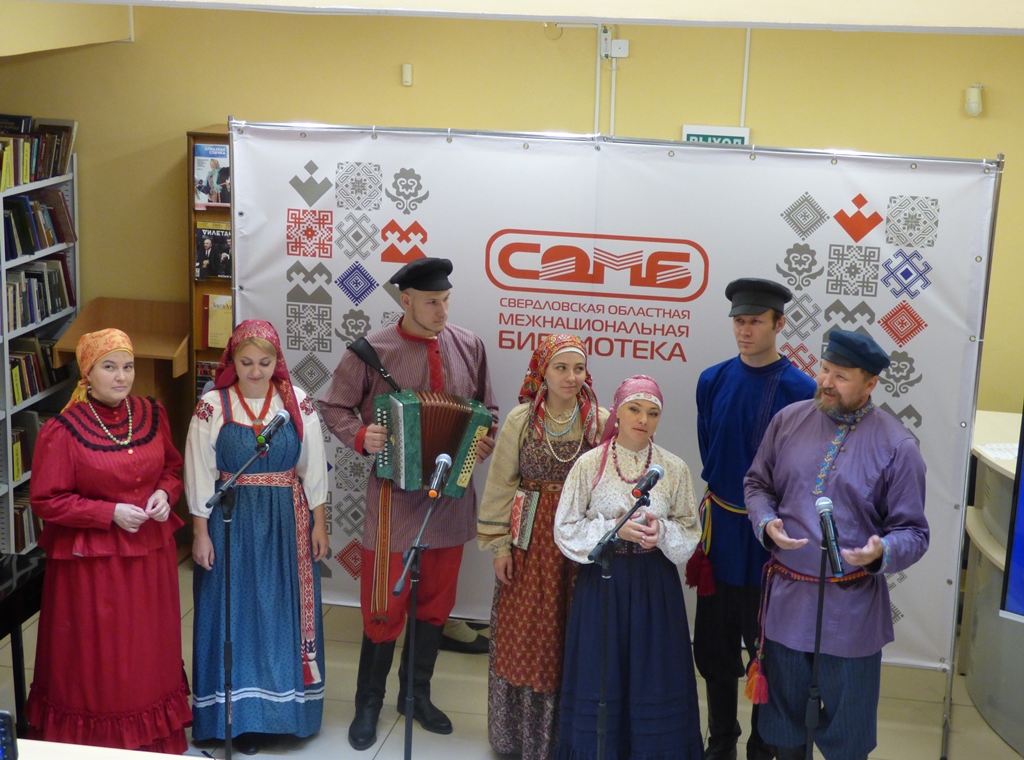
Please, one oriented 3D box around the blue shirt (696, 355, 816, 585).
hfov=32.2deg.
[{"bbox_3d":[0.888,0.327,6.420,0.450,0.830,0.280,4,14,9],"label":"blue shirt"}]

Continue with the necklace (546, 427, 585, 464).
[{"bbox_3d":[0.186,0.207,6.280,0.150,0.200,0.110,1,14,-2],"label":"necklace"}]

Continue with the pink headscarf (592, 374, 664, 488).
[{"bbox_3d":[0.394,0.160,5.925,0.230,0.380,0.260,0,14,-9],"label":"pink headscarf"}]

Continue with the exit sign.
[{"bbox_3d":[0.913,-1.063,7.971,0.305,0.150,0.030,4,14,10],"label":"exit sign"}]

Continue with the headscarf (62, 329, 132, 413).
[{"bbox_3d":[-1.461,-0.034,6.270,0.200,0.280,0.260,-8,17,-34],"label":"headscarf"}]

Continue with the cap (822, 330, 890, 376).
[{"bbox_3d":[1.117,-0.083,5.740,0.245,0.120,0.210,8,18,-44],"label":"cap"}]

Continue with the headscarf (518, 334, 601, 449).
[{"bbox_3d":[0.173,0.018,6.396,0.300,0.380,0.270,-2,14,-16],"label":"headscarf"}]

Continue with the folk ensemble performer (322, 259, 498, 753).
[{"bbox_3d":[-0.404,0.474,6.607,0.670,1.860,0.500,-2,14,-14],"label":"folk ensemble performer"}]

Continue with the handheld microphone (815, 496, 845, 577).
[{"bbox_3d":[0.952,0.467,5.300,0.052,0.250,0.052,-9,-23,2],"label":"handheld microphone"}]

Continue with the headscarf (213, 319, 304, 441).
[{"bbox_3d":[-0.907,0.000,6.350,0.320,0.440,0.280,-1,14,-9],"label":"headscarf"}]

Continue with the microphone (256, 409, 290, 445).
[{"bbox_3d":[-0.806,0.159,6.000,0.050,0.050,0.250,-18,14,17],"label":"microphone"}]

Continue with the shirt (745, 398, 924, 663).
[{"bbox_3d":[1.058,0.494,5.821,0.600,0.850,0.420,6,14,18],"label":"shirt"}]

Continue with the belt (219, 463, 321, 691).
[{"bbox_3d":[-0.896,0.685,6.587,0.380,0.790,0.280,1,14,-3],"label":"belt"}]

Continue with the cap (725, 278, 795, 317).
[{"bbox_3d":[0.874,-0.291,6.270,0.240,0.110,0.270,10,16,29],"label":"cap"}]

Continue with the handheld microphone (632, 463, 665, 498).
[{"bbox_3d":[0.431,0.325,5.620,0.050,0.050,0.250,4,15,19],"label":"handheld microphone"}]

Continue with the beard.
[{"bbox_3d":[1.054,0.069,5.710,0.100,0.105,0.140,1,19,-44],"label":"beard"}]

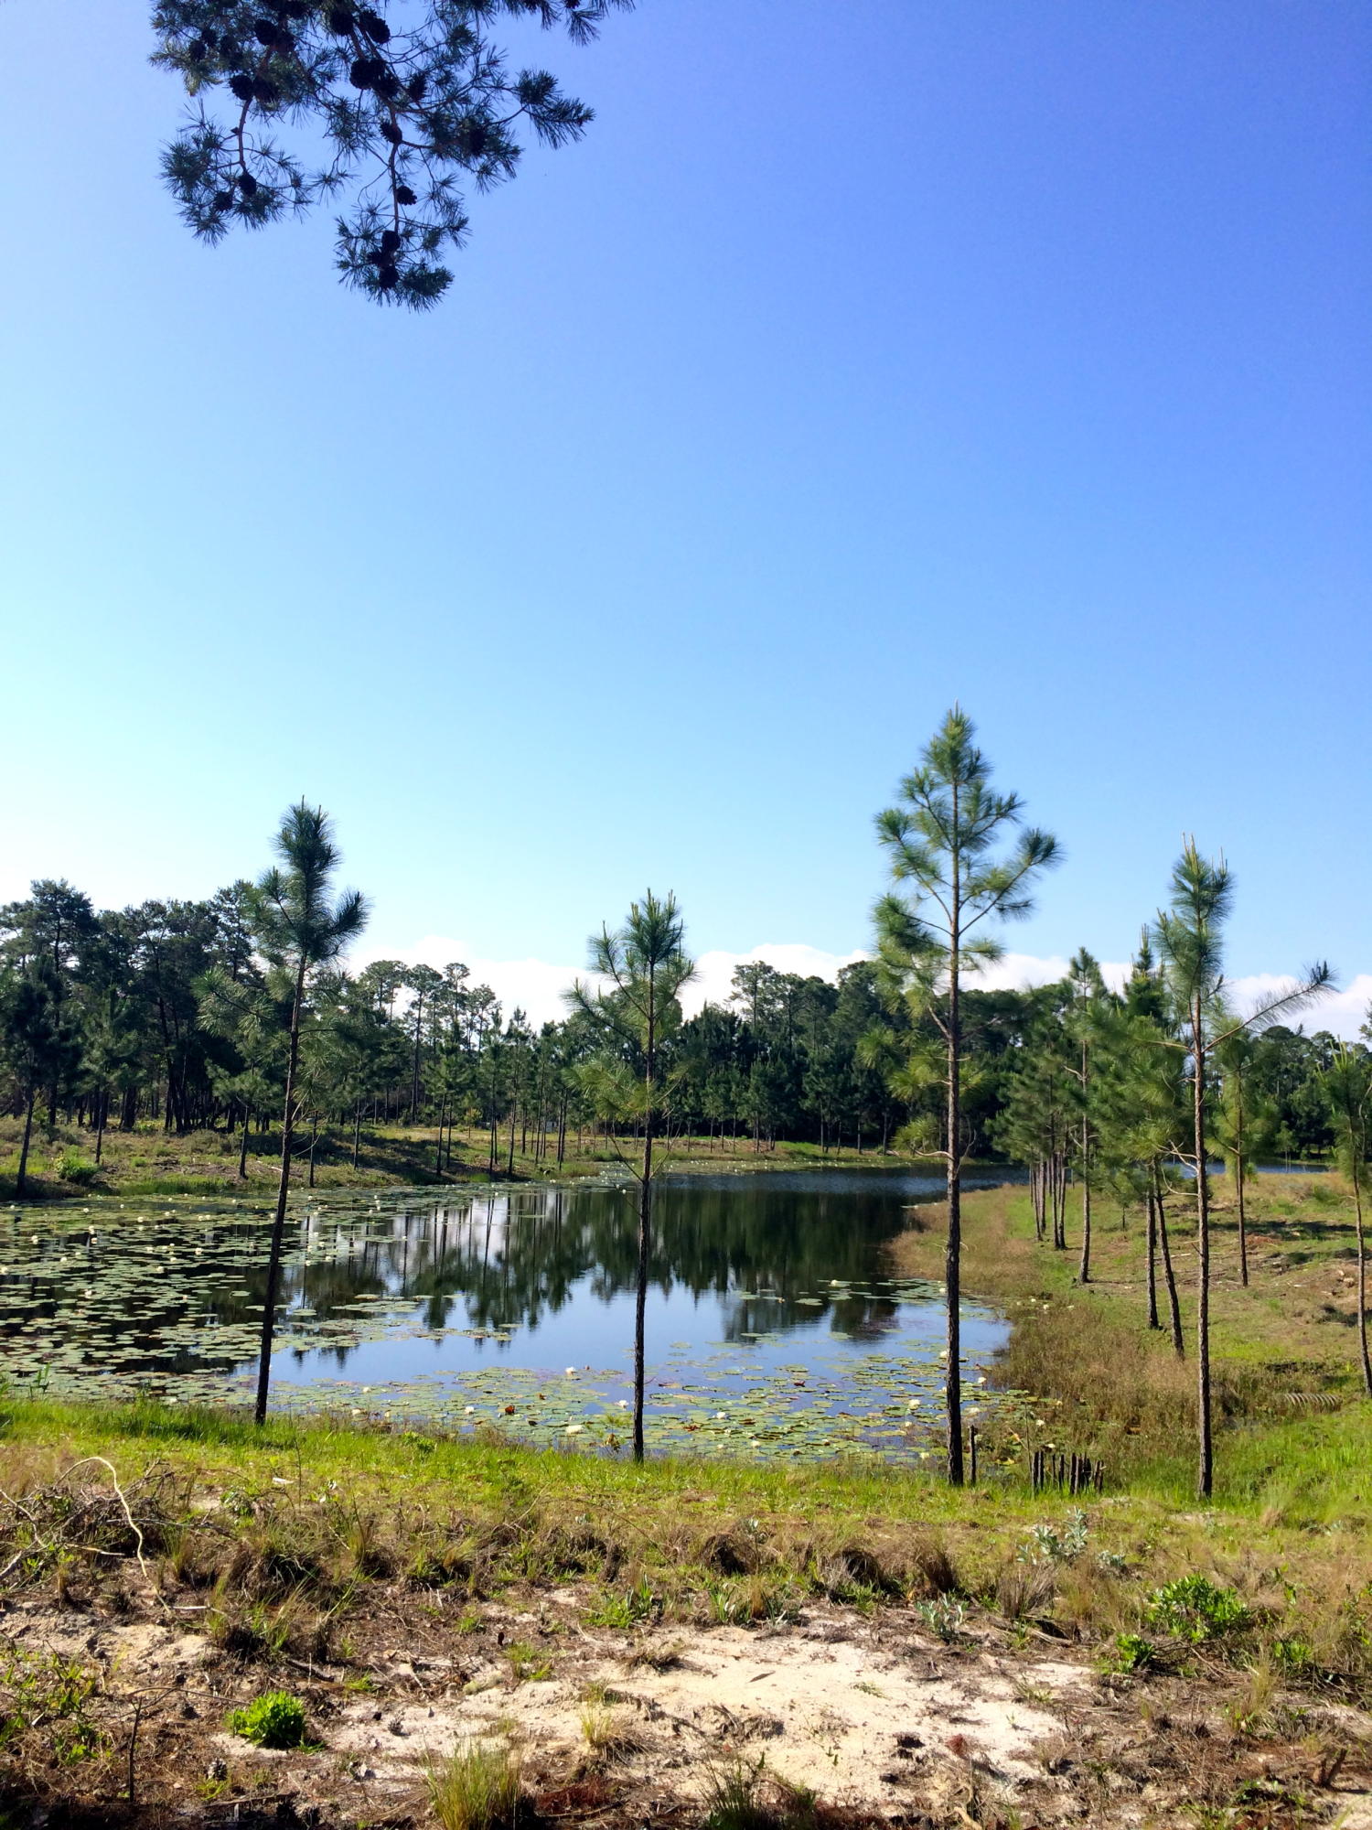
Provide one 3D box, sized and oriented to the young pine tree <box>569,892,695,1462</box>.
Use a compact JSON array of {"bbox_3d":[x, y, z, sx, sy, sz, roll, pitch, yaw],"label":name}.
[{"bbox_3d":[-0.432,2.252,13.944,1.083,4.892,1.100,1,-7,0],"label":"young pine tree"}]

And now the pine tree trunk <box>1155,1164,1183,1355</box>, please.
[{"bbox_3d":[5.625,4.026,18.528,0.110,2.174,0.110,-5,-7,-1],"label":"pine tree trunk"}]

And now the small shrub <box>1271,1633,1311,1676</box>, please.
[{"bbox_3d":[2.419,2.958,6.362,0.163,0.135,0.146,1,-7,0],"label":"small shrub"}]

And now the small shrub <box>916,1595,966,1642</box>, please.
[{"bbox_3d":[1.065,2.939,6.643,0.204,0.163,0.183,1,-7,0],"label":"small shrub"}]

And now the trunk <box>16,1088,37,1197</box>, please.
[{"bbox_3d":[-19.231,6.591,46.178,0.180,3.135,0.180,2,-7,0],"label":"trunk"}]

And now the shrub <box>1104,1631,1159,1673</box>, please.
[{"bbox_3d":[1.739,2.896,6.242,0.197,0.131,0.177,1,-7,0],"label":"shrub"}]

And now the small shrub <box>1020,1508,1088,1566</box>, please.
[{"bbox_3d":[2.006,3.397,8.692,0.355,0.273,0.319,1,-7,0],"label":"small shrub"}]

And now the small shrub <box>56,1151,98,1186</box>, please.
[{"bbox_3d":[-18.069,7.532,47.231,1.168,0.876,1.051,1,-7,0],"label":"small shrub"}]

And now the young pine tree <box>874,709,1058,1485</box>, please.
[{"bbox_3d":[2.319,1.417,13.187,1.488,6.391,1.500,1,-7,0],"label":"young pine tree"}]

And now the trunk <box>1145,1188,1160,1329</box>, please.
[{"bbox_3d":[6.106,4.478,20.720,0.110,1.815,0.110,0,-7,0],"label":"trunk"}]

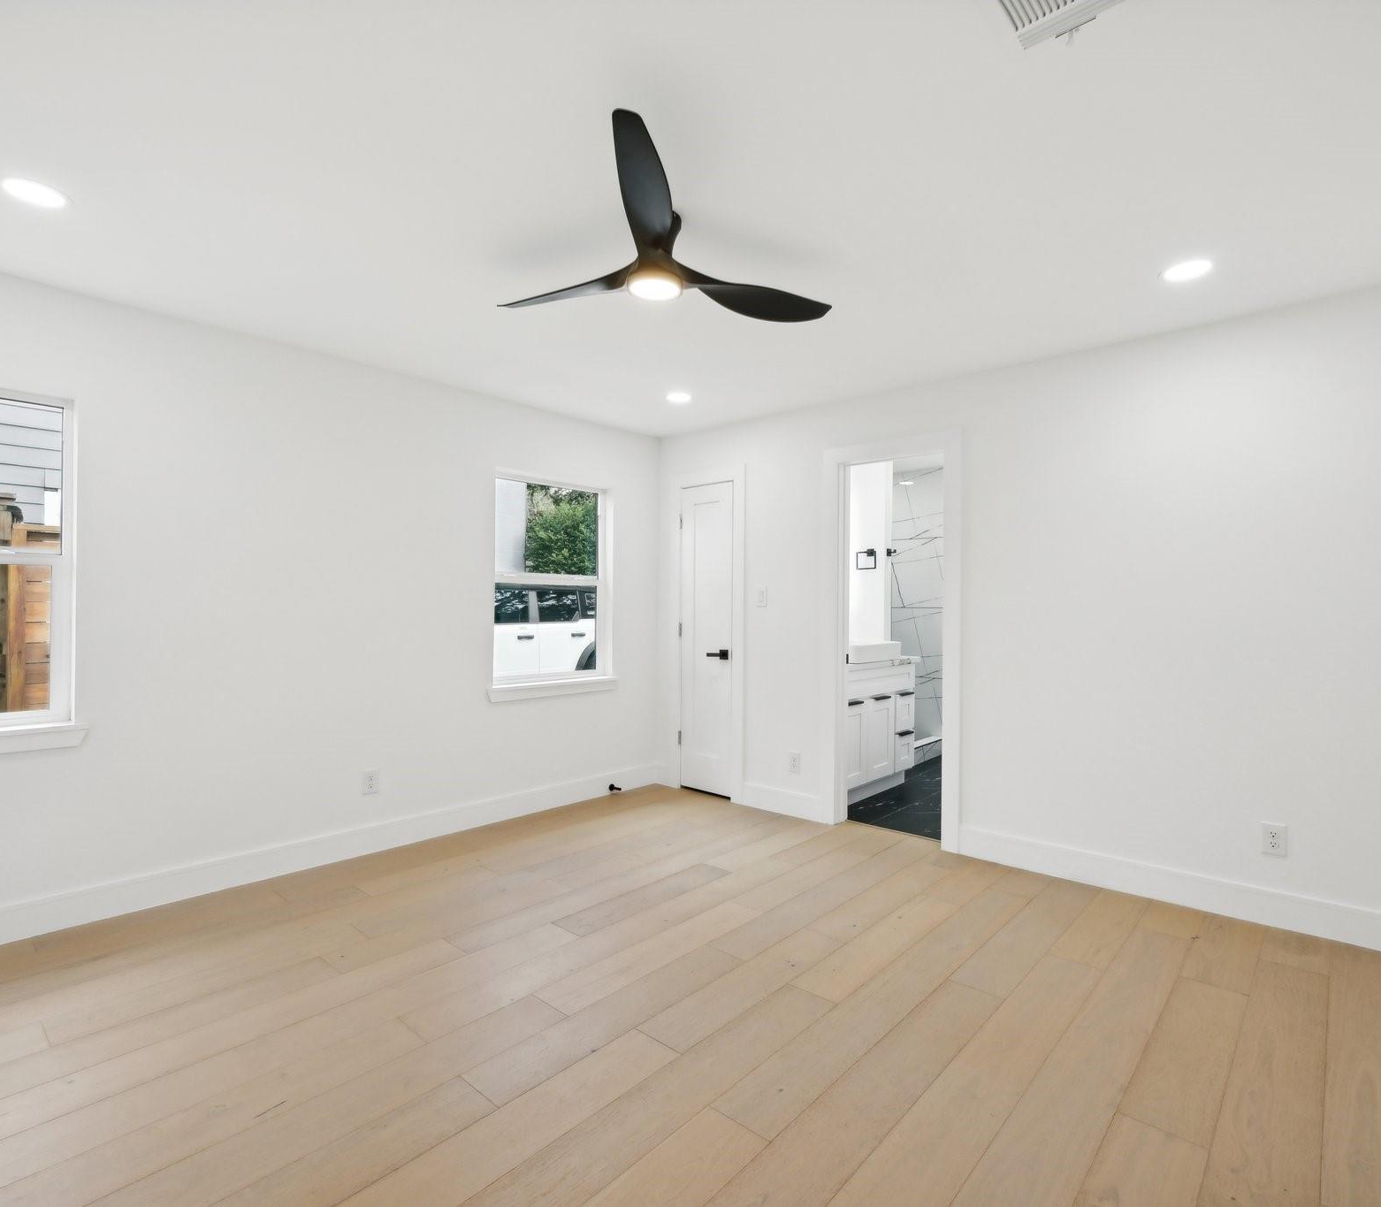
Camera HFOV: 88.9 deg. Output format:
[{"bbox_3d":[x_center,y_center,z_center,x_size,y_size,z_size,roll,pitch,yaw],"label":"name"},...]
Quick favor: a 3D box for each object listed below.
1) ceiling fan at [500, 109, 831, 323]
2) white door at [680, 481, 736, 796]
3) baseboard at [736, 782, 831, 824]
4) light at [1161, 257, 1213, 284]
[{"bbox_3d":[-0.112,-1.057,2.065,1.270,0.235,1.150,0,0,2],"label":"ceiling fan"},{"bbox_3d":[0.114,0.233,4.687,0.458,2.030,0.040,0,0,42],"label":"white door"},{"bbox_3d":[0.552,1.194,4.232,0.588,0.142,0.017,0,0,42],"label":"baseboard"},{"bbox_3d":[1.730,-1.154,2.452,0.157,0.020,0.157,0,0,42],"label":"light"}]

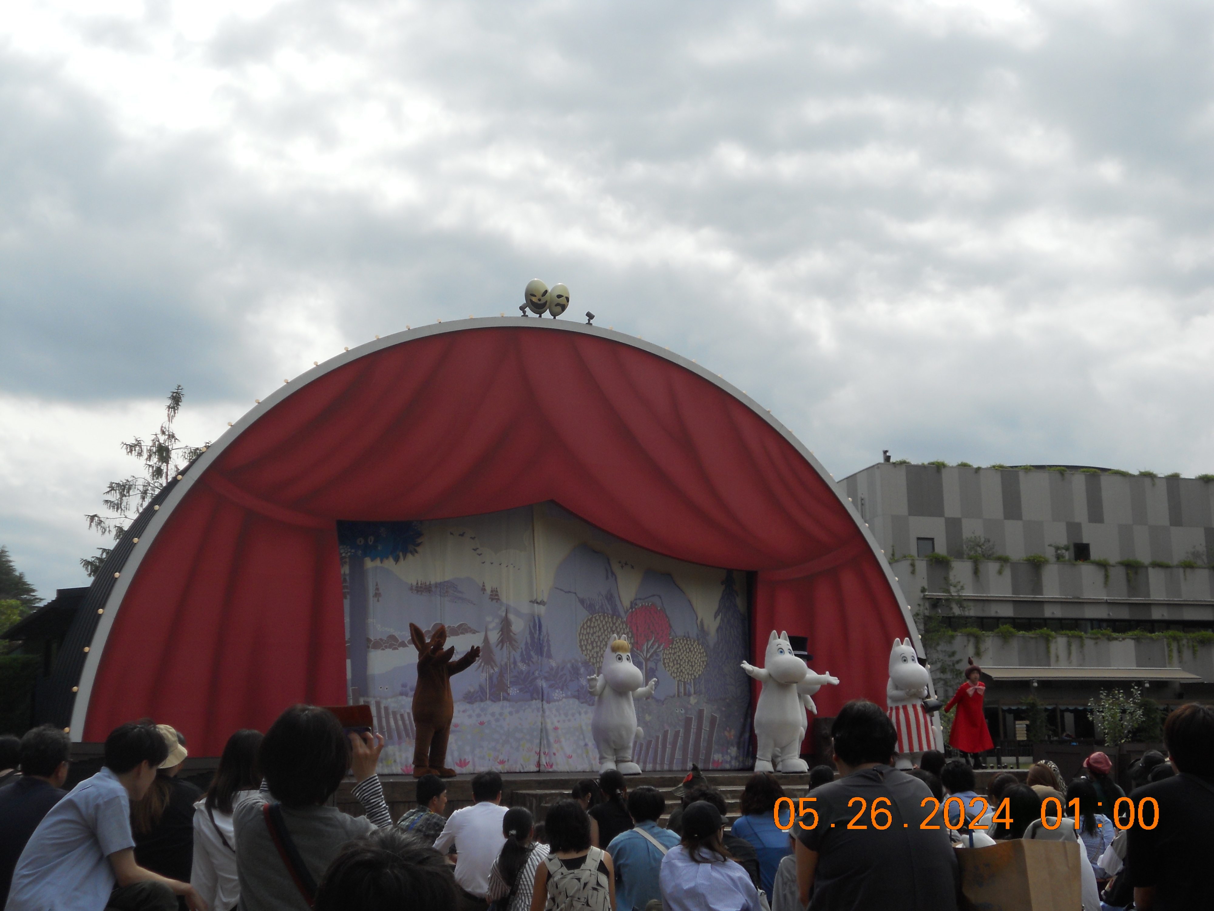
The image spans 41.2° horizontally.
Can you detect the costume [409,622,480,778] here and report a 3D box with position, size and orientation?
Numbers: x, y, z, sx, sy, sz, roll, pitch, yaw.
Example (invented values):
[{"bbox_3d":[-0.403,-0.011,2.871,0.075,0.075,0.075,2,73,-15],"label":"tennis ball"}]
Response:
[{"bbox_3d":[-2.122,3.149,20.800,0.800,1.971,0.780,9,-14,-44],"label":"costume"}]

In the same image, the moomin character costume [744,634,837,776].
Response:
[{"bbox_3d":[2.462,3.375,22.100,1.380,1.933,0.800,3,-10,-20],"label":"moomin character costume"}]

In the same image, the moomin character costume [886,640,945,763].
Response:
[{"bbox_3d":[4.342,3.531,22.900,0.800,1.857,0.780,3,-10,-18],"label":"moomin character costume"}]

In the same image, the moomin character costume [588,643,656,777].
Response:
[{"bbox_3d":[0.184,3.337,21.600,0.920,1.851,0.780,3,-11,-22],"label":"moomin character costume"}]

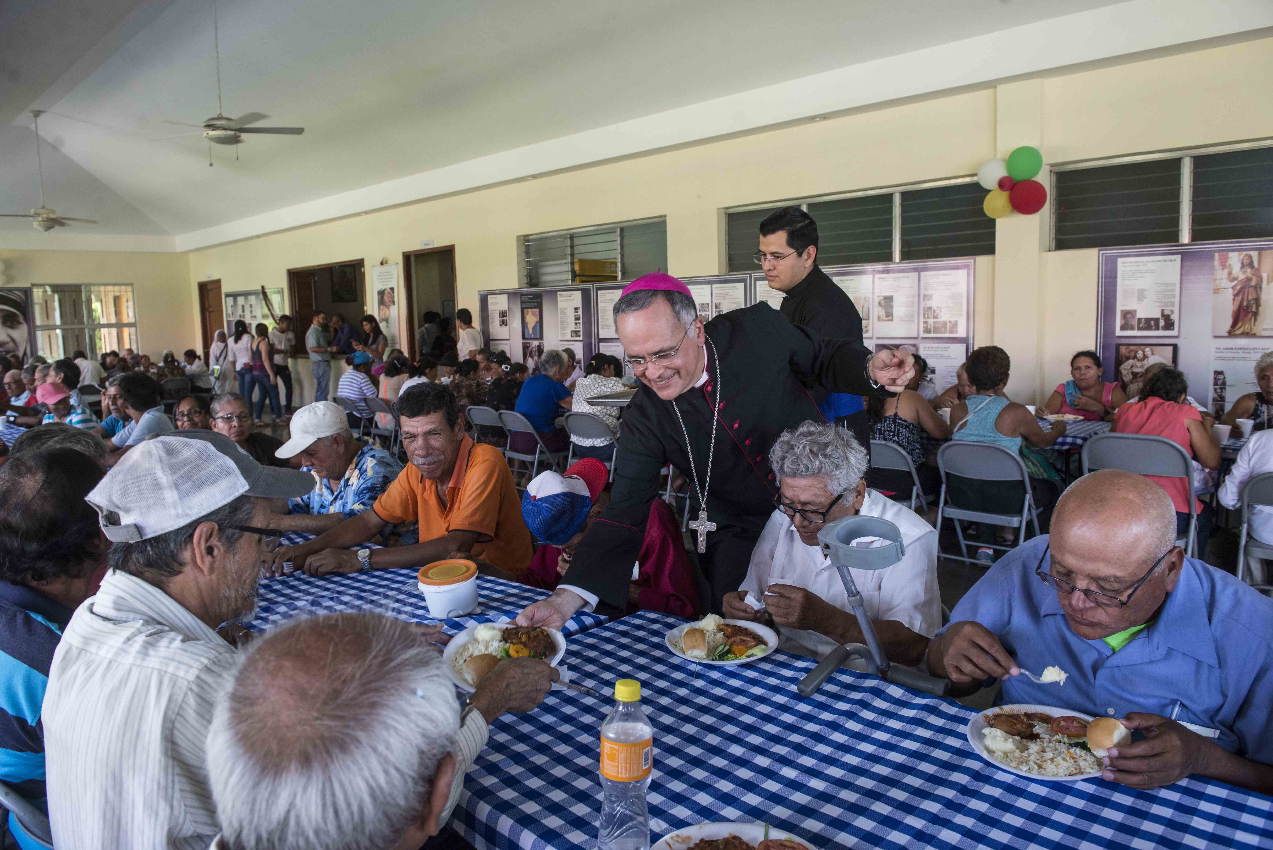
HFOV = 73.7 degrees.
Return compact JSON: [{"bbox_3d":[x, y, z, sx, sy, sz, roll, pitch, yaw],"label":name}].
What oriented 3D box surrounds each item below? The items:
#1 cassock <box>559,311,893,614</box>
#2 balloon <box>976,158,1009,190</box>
[{"bbox_3d":[0.273,0.421,1.990,0.700,1.370,0.700,1,8,24],"label":"cassock"},{"bbox_3d":[2.650,-1.859,6.308,0.235,0.235,0.235,5,10,42],"label":"balloon"}]

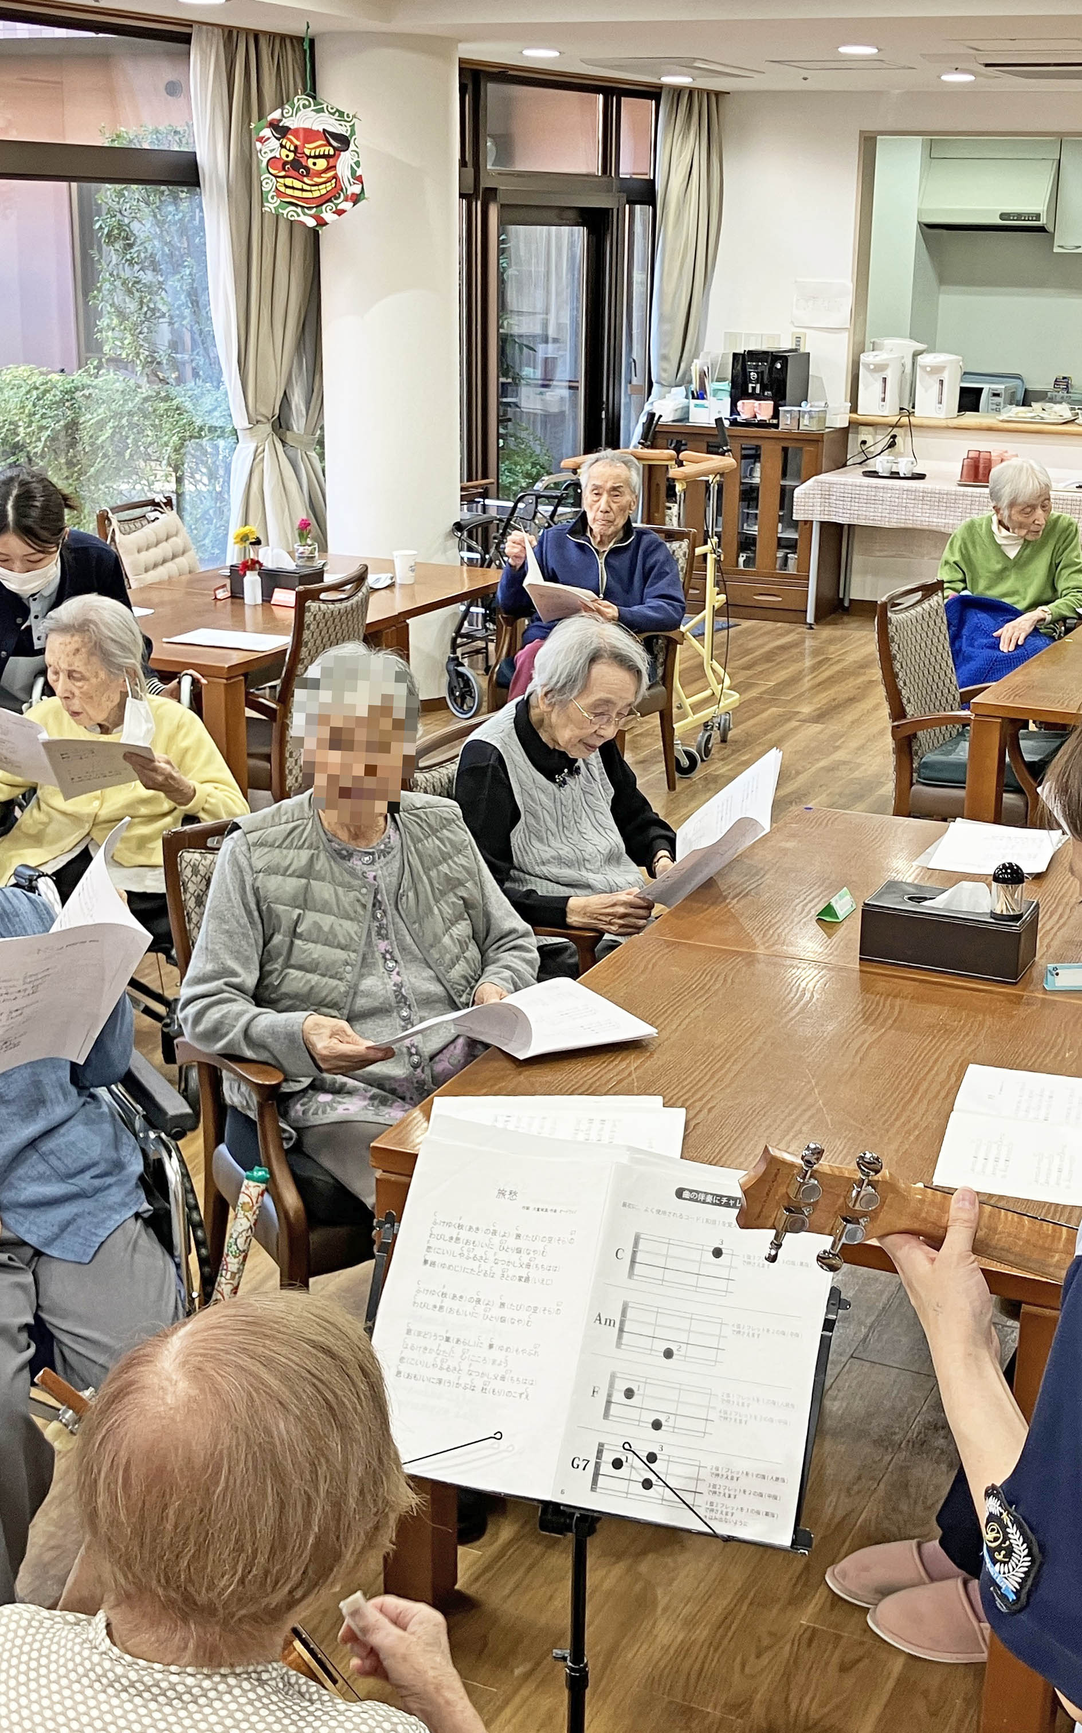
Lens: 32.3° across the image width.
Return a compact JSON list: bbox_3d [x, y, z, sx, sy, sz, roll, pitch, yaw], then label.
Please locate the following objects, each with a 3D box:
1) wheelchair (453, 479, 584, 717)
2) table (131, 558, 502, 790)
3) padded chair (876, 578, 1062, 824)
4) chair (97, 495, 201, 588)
[{"bbox_3d":[-0.036,-1.112,7.722,0.860,0.910,0.560,-5,19,-17],"label":"wheelchair"},{"bbox_3d":[-0.941,-0.551,6.300,0.960,0.700,1.810,10,20,25],"label":"table"},{"bbox_3d":[1.266,-0.327,5.344,0.580,0.880,0.550,9,20,24],"label":"padded chair"},{"bbox_3d":[-1.266,-0.893,7.018,0.600,0.880,0.550,9,20,24],"label":"chair"}]

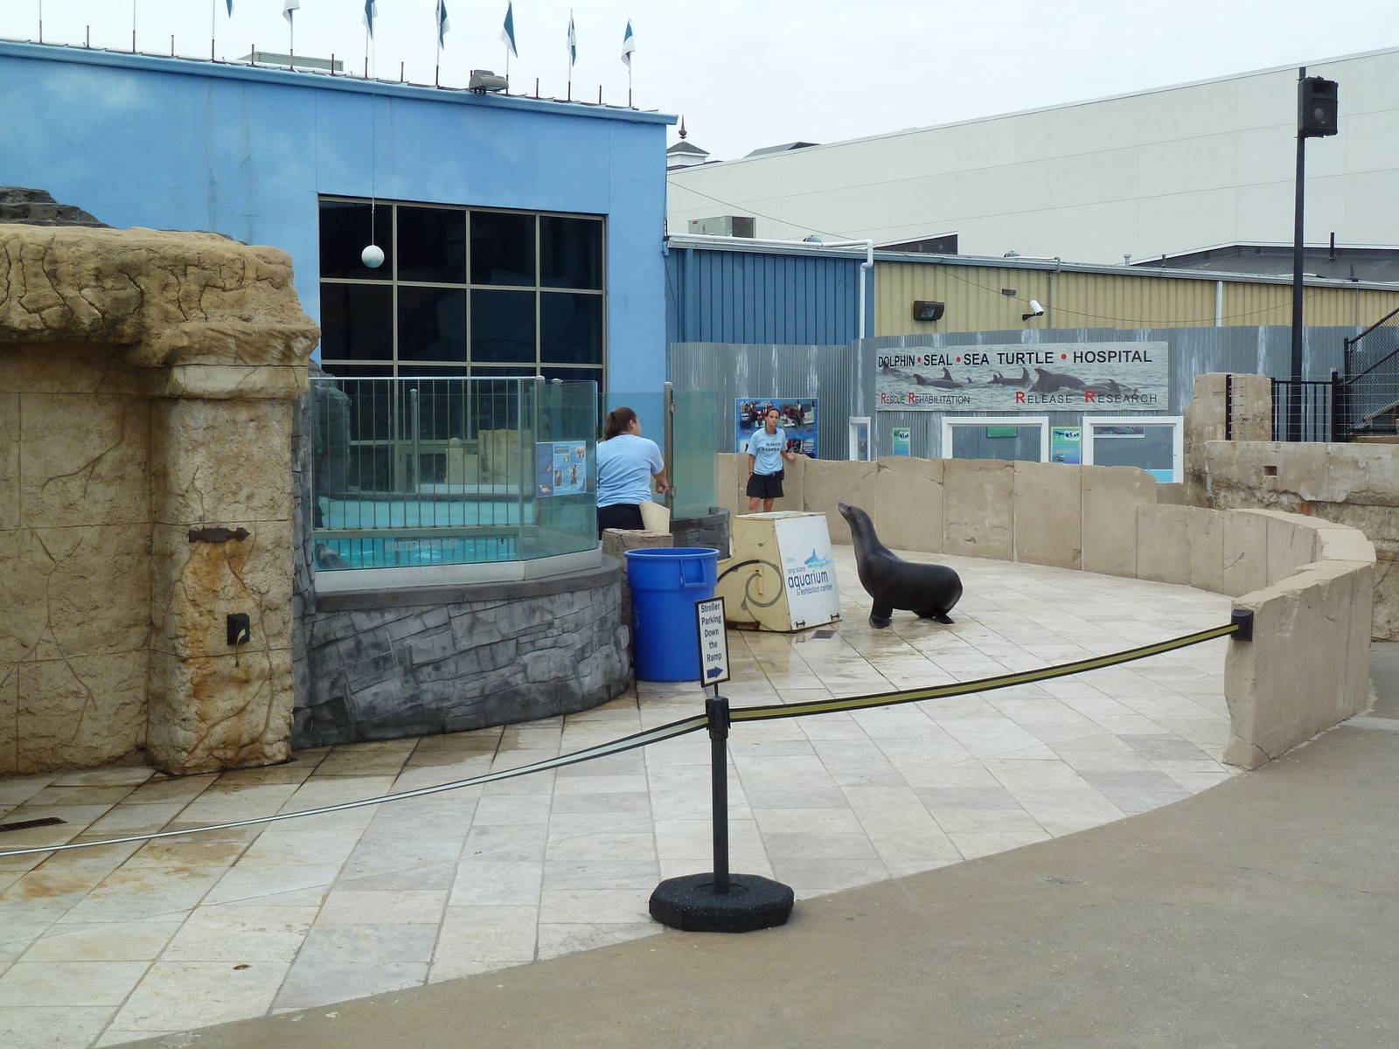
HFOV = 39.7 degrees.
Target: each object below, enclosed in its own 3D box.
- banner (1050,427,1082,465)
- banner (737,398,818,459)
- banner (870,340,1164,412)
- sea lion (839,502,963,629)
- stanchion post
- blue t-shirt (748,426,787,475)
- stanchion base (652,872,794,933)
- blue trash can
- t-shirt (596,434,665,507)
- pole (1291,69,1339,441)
[{"bbox_3d":[5.228,-1.048,27.637,0.456,0.660,0.030,2,4,35],"label":"banner"},{"bbox_3d":[1.408,-1.571,35.080,1.970,1.400,0.040,-3,4,-38],"label":"banner"},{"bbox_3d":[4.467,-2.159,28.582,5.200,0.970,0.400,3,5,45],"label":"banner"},{"bbox_3d":[1.558,0.307,15.073,0.950,0.960,0.500,0,3,0],"label":"sea lion"},{"bbox_3d":[0.070,0.903,6.505,0.080,0.663,0.080,-1,3,0],"label":"stanchion post"},{"bbox_3d":[0.821,-0.884,23.490,0.460,0.590,0.270,0,4,-7],"label":"blue t-shirt"},{"bbox_3d":[0.072,1.266,6.527,0.485,0.080,0.485,0,3,0],"label":"stanchion base"},{"bbox_3d":[-0.168,0.567,12.170,0.590,0.790,0.590,0,3,0],"label":"blue trash can"},{"bbox_3d":[-0.612,-0.445,16.103,0.520,0.610,0.360,2,4,30],"label":"t-shirt"},{"bbox_3d":[7.465,-3.117,23.554,0.480,4.760,0.420,-1,4,-9],"label":"pole"}]

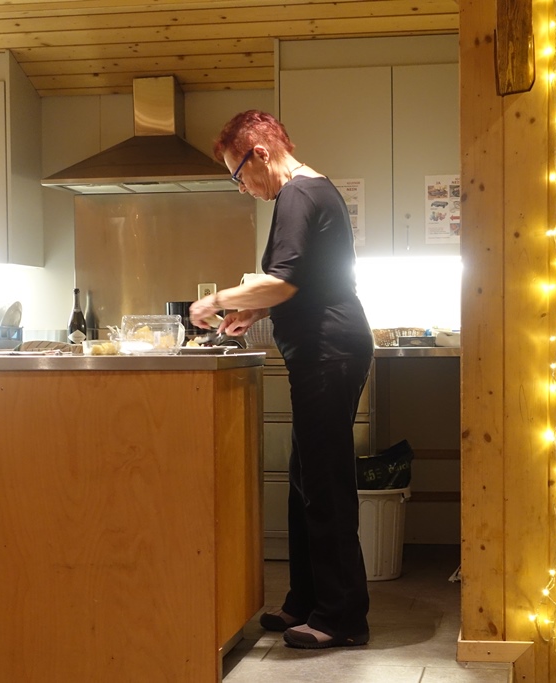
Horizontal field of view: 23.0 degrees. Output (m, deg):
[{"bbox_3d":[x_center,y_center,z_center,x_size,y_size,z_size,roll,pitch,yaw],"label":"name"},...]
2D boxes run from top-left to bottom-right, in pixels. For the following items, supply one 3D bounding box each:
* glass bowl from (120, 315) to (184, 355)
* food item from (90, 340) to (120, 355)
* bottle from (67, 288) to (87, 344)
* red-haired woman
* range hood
[{"bbox_3d":[-0.381,-0.019,4.133,0.172,0.122,0.150,0,0,10],"label":"glass bowl"},{"bbox_3d":[-0.518,0.016,4.088,0.085,0.042,0.075,0,0,10],"label":"food item"},{"bbox_3d":[-0.962,-0.113,6.550,0.087,0.282,0.087,0,0,10],"label":"bottle"},{"bbox_3d":[0.017,0.100,4.433,0.590,1.700,0.490,0,0,10],"label":"red-haired woman"},{"bbox_3d":[-0.589,-0.969,6.337,0.896,0.517,0.478,0,0,10],"label":"range hood"}]

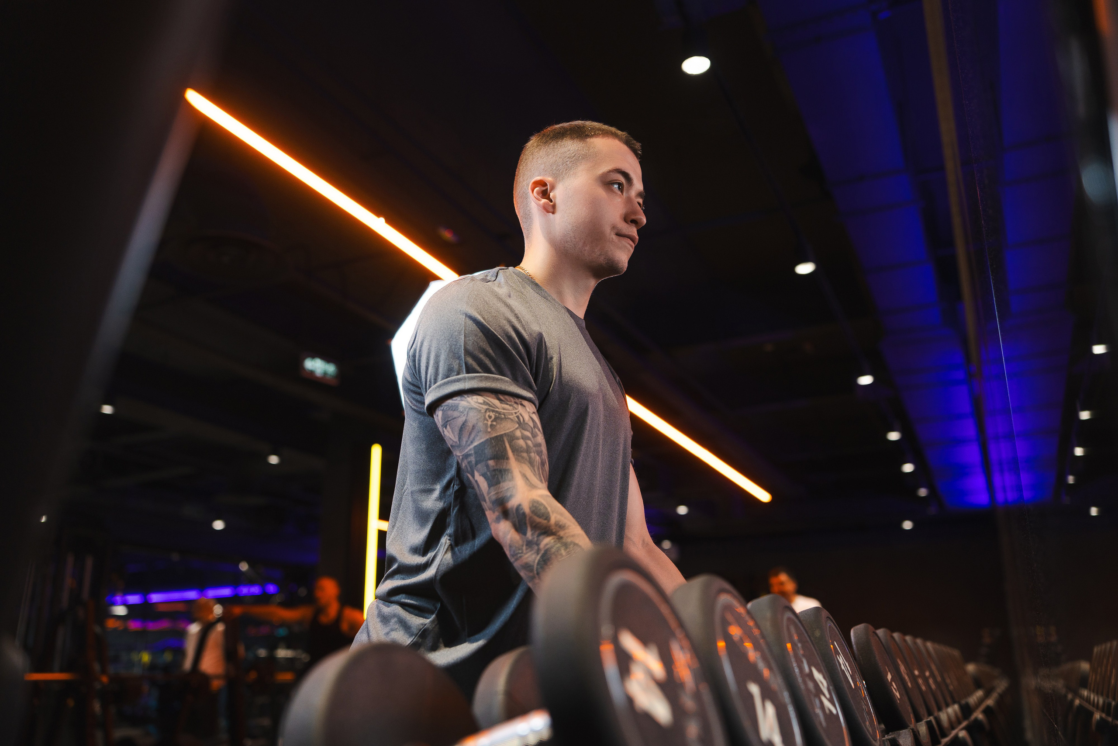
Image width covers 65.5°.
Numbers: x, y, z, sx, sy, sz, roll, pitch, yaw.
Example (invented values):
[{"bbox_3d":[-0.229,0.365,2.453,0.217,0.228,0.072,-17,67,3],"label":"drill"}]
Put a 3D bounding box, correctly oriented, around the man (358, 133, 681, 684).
[{"bbox_3d":[-0.049,0.457,1.098,0.540,1.710,0.560,-9,-21,25],"label":"man"}]

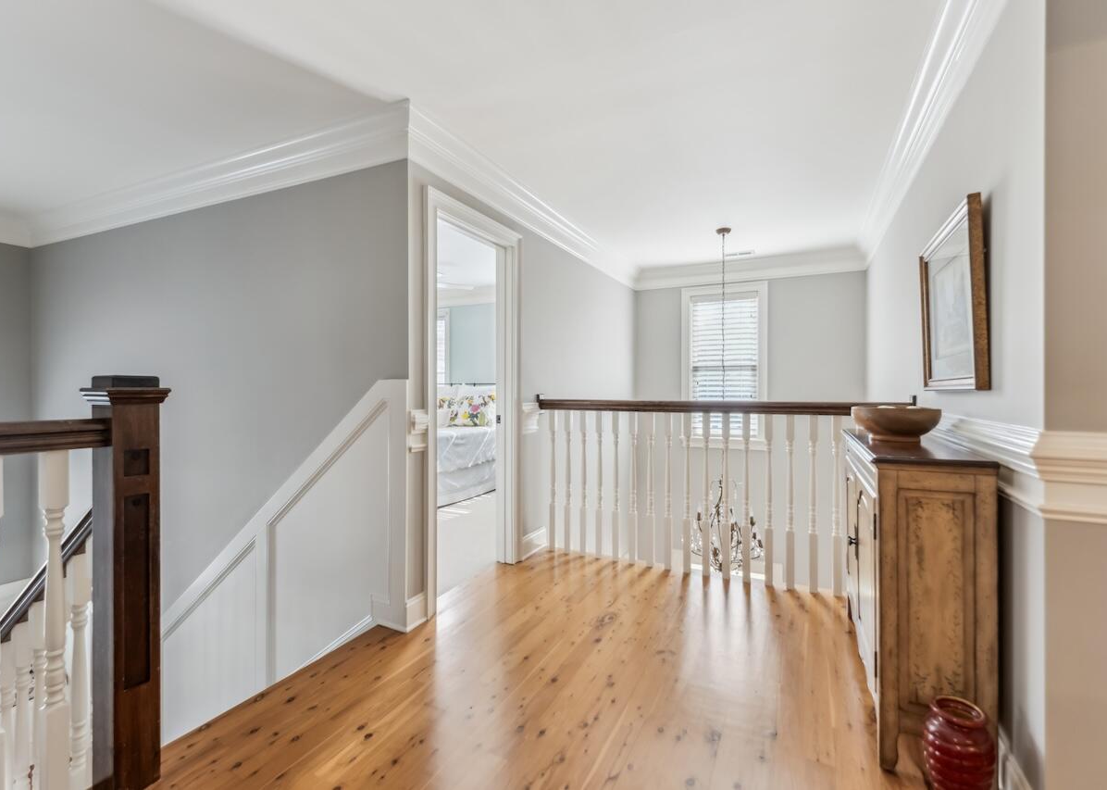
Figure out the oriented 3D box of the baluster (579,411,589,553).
[{"bbox_3d":[0.210,0.596,3.349,0.037,0.989,0.037,0,0,27],"label":"baluster"}]

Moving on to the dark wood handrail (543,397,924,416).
[{"bbox_3d":[0.873,0.069,3.010,2.182,0.065,0.066,0,0,27],"label":"dark wood handrail"}]

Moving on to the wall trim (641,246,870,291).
[{"bbox_3d":[1.839,-1.247,4.912,2.167,0.218,0.100,0,0,27],"label":"wall trim"}]

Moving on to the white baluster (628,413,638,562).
[{"bbox_3d":[0.520,0.603,3.209,0.039,0.988,0.039,0,0,27],"label":"white baluster"}]

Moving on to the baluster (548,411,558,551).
[{"bbox_3d":[0.002,0.595,3.454,0.037,0.989,0.037,0,0,27],"label":"baluster"}]

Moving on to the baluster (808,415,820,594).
[{"bbox_3d":[1.440,0.598,2.727,0.037,0.989,0.037,0,0,27],"label":"baluster"}]

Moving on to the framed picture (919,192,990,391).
[{"bbox_3d":[1.483,-0.318,1.860,0.033,0.600,0.762,-2,-1,27],"label":"framed picture"}]

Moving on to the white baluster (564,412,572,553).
[{"bbox_3d":[0.105,0.603,3.418,0.039,0.988,0.039,0,0,27],"label":"white baluster"}]

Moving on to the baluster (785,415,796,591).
[{"bbox_3d":[1.343,0.605,2.795,0.039,0.988,0.039,0,0,27],"label":"baluster"}]

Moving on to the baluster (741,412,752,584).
[{"bbox_3d":[1.131,0.597,2.883,0.037,0.989,0.037,0,0,27],"label":"baluster"}]

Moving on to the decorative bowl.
[{"bbox_3d":[1.358,0.118,1.964,0.294,0.128,0.294,0,0,27],"label":"decorative bowl"}]

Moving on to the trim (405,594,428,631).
[{"bbox_3d":[-0.661,1.032,2.363,0.025,0.145,0.137,0,0,27],"label":"trim"}]

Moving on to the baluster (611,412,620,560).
[{"bbox_3d":[0.416,0.603,3.261,0.039,0.988,0.039,0,0,27],"label":"baluster"}]

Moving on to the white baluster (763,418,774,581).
[{"bbox_3d":[1.245,0.605,2.844,0.039,0.988,0.039,0,0,27],"label":"white baluster"}]

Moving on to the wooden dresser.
[{"bbox_3d":[1.310,0.636,1.877,0.293,0.921,1.125,0,0,27],"label":"wooden dresser"}]

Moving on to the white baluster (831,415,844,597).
[{"bbox_3d":[1.549,0.605,2.691,0.039,0.988,0.039,0,0,27],"label":"white baluster"}]

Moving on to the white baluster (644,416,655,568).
[{"bbox_3d":[0.618,0.596,3.142,0.037,0.989,0.037,0,0,27],"label":"white baluster"}]

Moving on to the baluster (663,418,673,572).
[{"bbox_3d":[0.721,0.596,3.090,0.037,0.989,0.037,0,0,27],"label":"baluster"}]

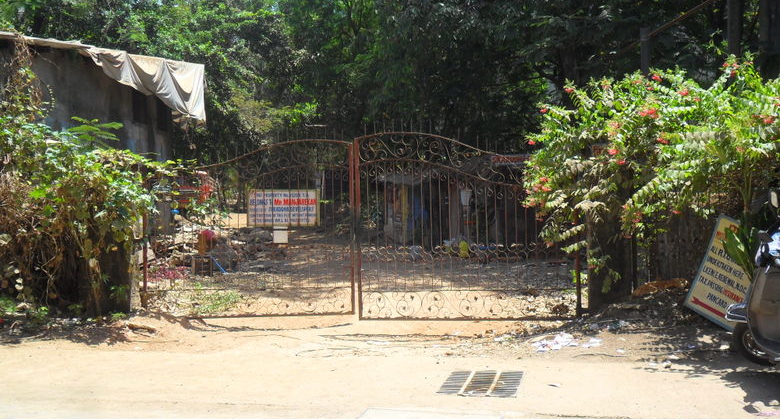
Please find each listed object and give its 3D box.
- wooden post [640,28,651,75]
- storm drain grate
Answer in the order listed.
[{"bbox_3d":[3.850,-0.739,12.486,0.130,3.980,0.130,-1,0,13],"label":"wooden post"},{"bbox_3d":[0.659,1.256,5.953,0.537,0.050,0.850,-1,0,13],"label":"storm drain grate"}]

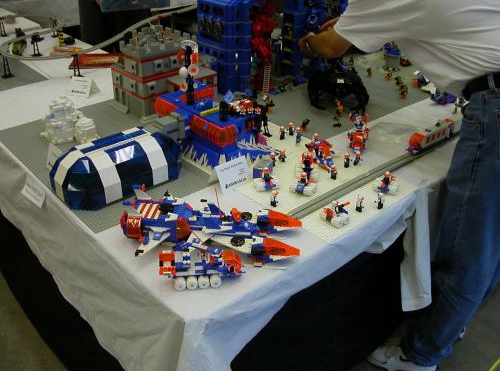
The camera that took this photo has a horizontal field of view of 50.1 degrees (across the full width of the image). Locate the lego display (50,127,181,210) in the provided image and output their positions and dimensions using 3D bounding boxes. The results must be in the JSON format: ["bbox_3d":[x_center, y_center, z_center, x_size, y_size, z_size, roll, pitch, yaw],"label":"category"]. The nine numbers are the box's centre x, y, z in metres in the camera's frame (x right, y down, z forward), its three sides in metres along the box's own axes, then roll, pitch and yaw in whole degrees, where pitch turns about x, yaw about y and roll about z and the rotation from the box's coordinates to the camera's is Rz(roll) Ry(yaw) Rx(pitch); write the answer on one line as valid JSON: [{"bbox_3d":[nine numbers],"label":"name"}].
[{"bbox_3d":[-0.366,-0.070,1.475,0.350,0.120,0.212,-24,37,-34],"label":"lego display"}]

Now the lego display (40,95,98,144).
[{"bbox_3d":[-0.577,-0.221,1.680,0.130,0.135,0.125,-24,40,-36],"label":"lego display"}]

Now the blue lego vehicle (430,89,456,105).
[{"bbox_3d":[0.738,-0.346,2.031,0.070,0.050,0.085,-24,40,-36],"label":"blue lego vehicle"}]

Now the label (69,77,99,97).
[{"bbox_3d":[-0.652,-0.389,2.081,0.097,0.065,0.078,7,31,13],"label":"label"}]

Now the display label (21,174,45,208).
[{"bbox_3d":[-0.591,0.016,1.464,0.115,0.053,0.006,31,14,39],"label":"display label"}]

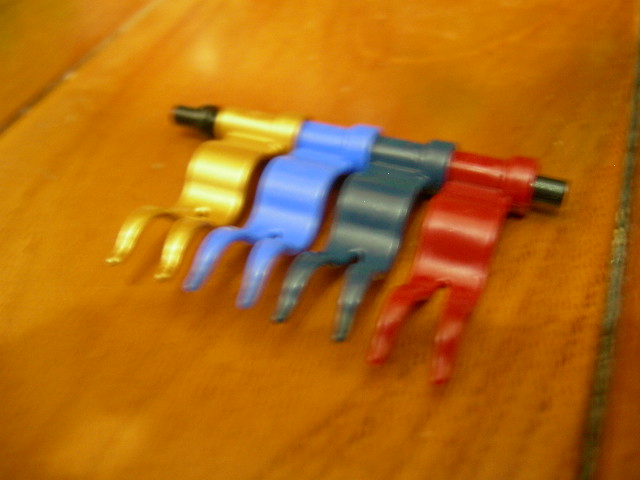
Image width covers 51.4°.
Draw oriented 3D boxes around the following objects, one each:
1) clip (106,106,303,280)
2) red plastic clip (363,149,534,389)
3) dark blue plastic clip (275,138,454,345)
[{"bbox_3d":[-0.014,-0.007,0.086,0.013,0.008,0.033,14,43,18],"label":"clip"},{"bbox_3d":[0.016,0.001,0.077,0.013,0.008,0.033,14,51,18],"label":"red plastic clip"},{"bbox_3d":[0.006,-0.002,0.080,0.013,0.008,0.033,14,46,18],"label":"dark blue plastic clip"}]

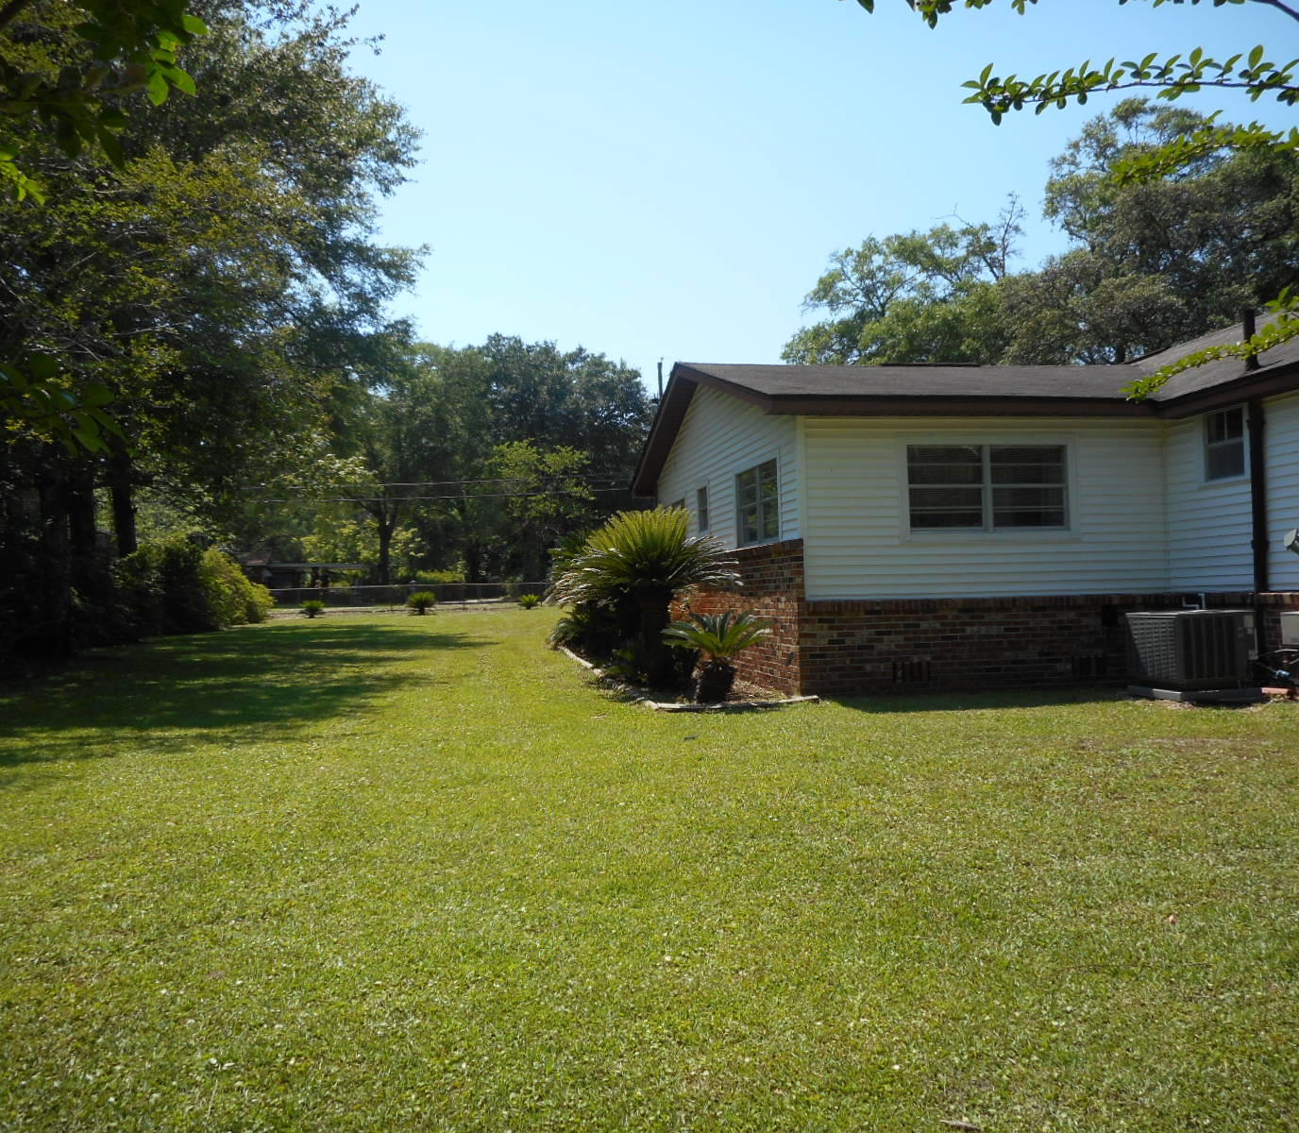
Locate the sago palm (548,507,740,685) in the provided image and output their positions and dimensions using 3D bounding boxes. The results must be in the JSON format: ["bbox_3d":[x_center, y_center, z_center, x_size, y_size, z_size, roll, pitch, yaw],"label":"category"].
[{"bbox_3d":[-0.060,0.335,12.400,2.130,2.020,2.100,-1,-2,-6],"label":"sago palm"}]

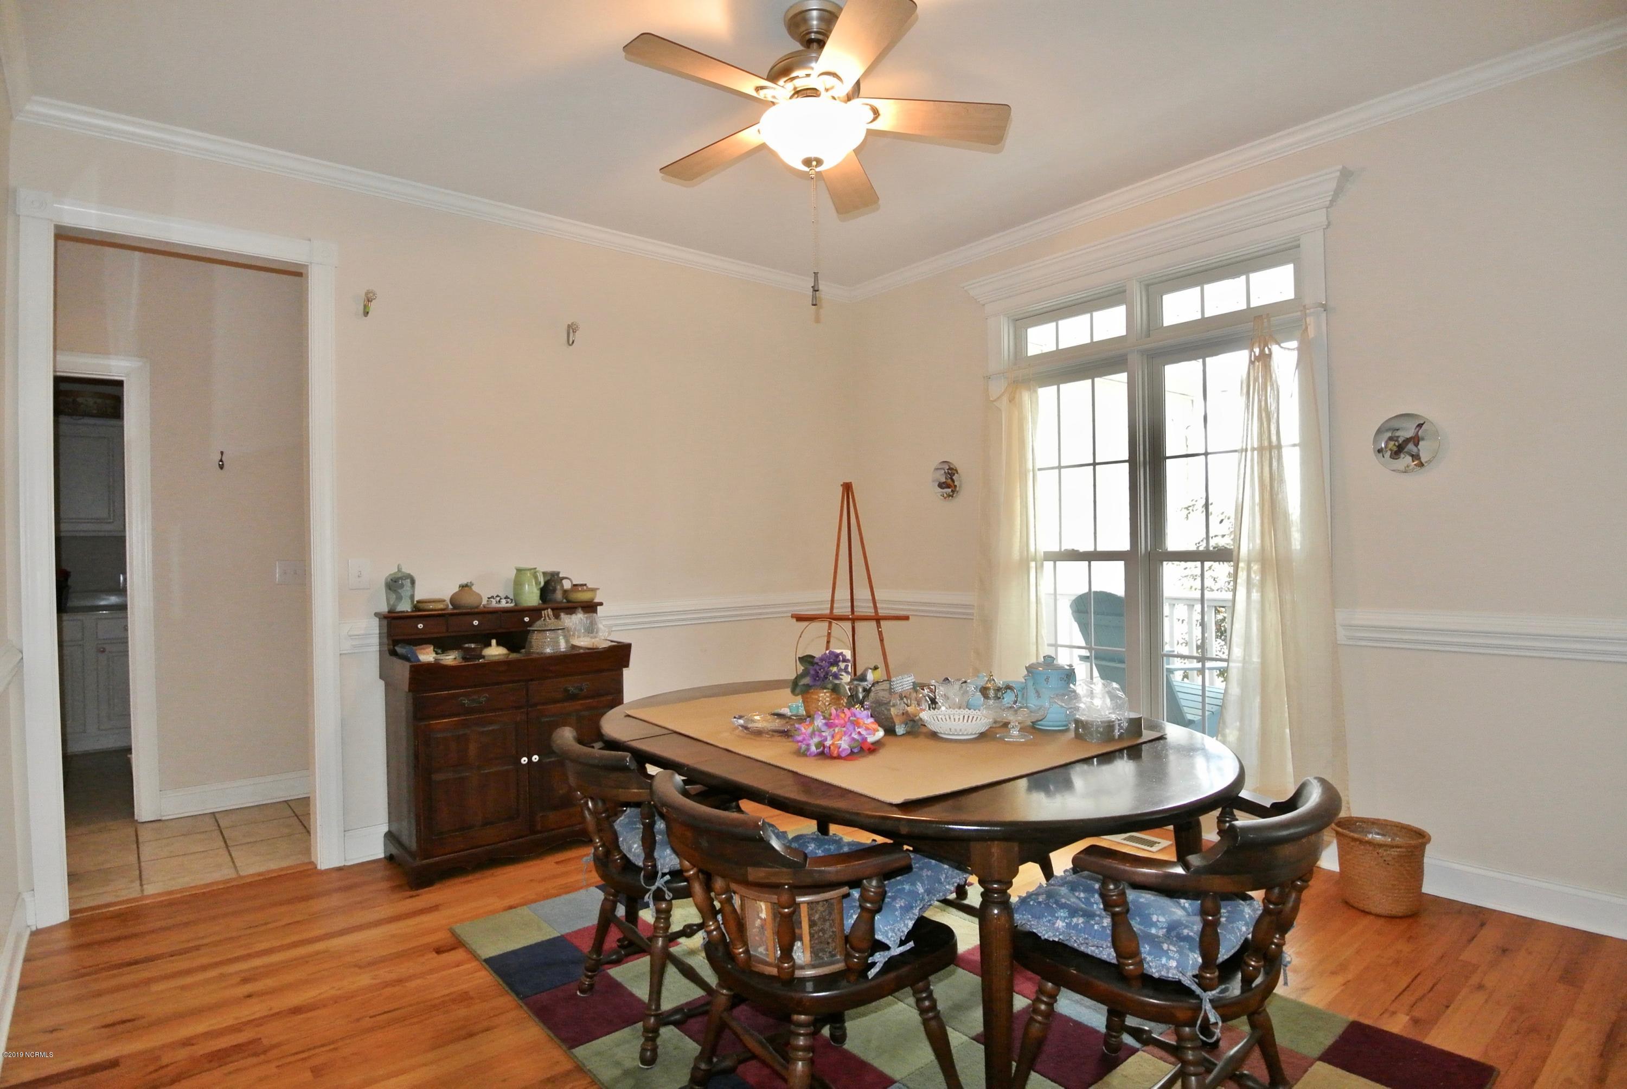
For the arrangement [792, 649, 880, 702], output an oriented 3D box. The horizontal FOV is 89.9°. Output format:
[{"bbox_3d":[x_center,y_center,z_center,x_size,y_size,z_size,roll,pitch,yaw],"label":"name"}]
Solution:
[{"bbox_3d":[0.056,0.389,2.330,0.230,0.170,0.190,-1,0,0],"label":"arrangement"}]

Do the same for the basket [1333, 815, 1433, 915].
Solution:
[{"bbox_3d":[1.856,1.053,2.662,0.285,0.250,0.285,-1,0,-40],"label":"basket"}]

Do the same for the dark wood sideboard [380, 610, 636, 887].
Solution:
[{"bbox_3d":[-1.279,0.772,3.450,0.972,1.009,0.388,-1,0,-40],"label":"dark wood sideboard"}]

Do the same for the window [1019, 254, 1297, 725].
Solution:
[{"bbox_3d":[1.470,-0.105,3.631,0.110,2.121,1.360,-1,0,-40],"label":"window"}]

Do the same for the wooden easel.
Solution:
[{"bbox_3d":[0.190,0.452,4.120,0.600,1.550,0.620,-1,0,-3],"label":"wooden easel"}]

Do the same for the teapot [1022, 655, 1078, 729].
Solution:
[{"bbox_3d":[0.655,0.410,2.256,0.182,0.198,0.125,-1,0,-24],"label":"teapot"}]

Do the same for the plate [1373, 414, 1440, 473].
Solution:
[{"bbox_3d":[2.050,-0.350,2.823,0.025,0.212,0.212,-1,0,-40],"label":"plate"}]

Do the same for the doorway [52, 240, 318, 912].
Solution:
[{"bbox_3d":[-2.283,0.099,3.014,0.762,2.386,0.140,-1,0,-40],"label":"doorway"}]

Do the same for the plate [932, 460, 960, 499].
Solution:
[{"bbox_3d":[0.717,-0.344,4.424,0.025,0.212,0.212,-1,0,-40],"label":"plate"}]

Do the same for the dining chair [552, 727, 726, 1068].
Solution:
[{"bbox_3d":[-0.390,0.843,2.116,0.550,0.755,0.600,-1,0,-38],"label":"dining chair"}]

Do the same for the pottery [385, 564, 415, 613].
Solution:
[{"bbox_3d":[-1.606,0.170,3.161,0.109,0.180,0.109,-1,0,-40],"label":"pottery"}]

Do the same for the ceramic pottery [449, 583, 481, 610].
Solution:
[{"bbox_3d":[-1.417,0.210,3.319,0.125,0.105,0.125,-1,0,-40],"label":"ceramic pottery"}]

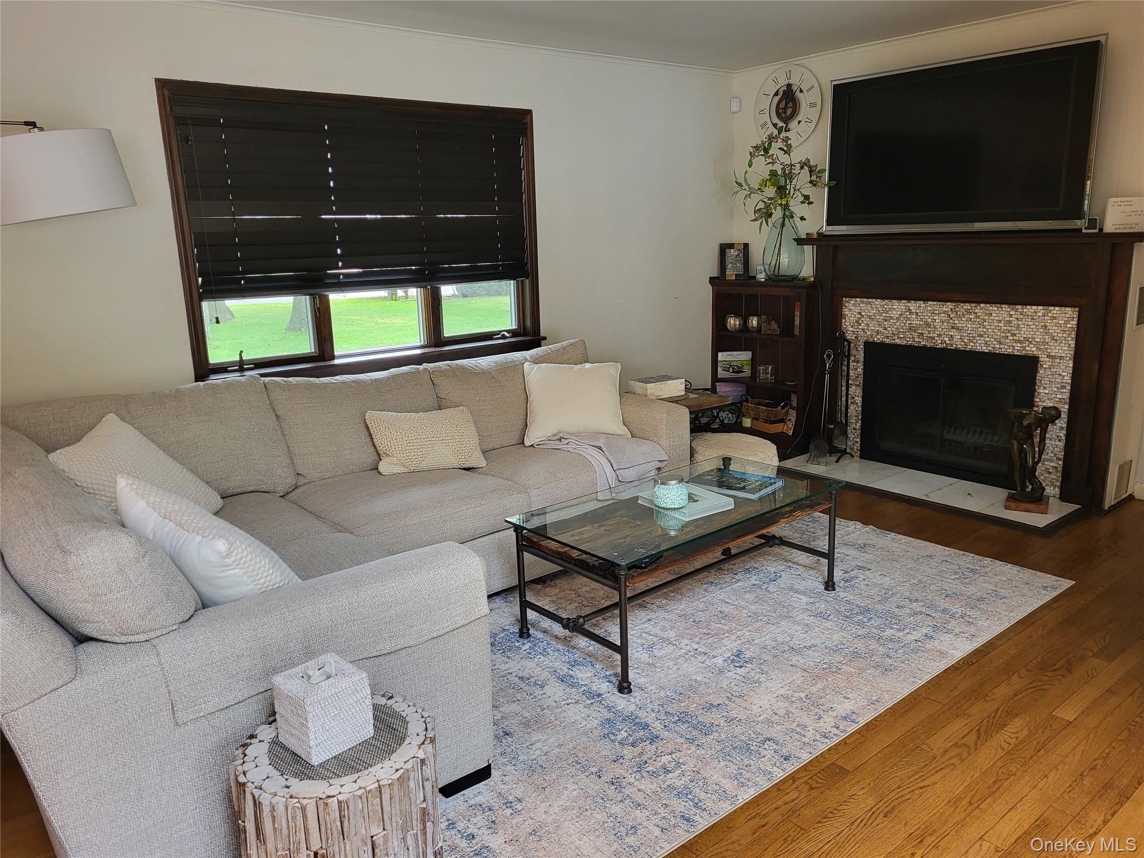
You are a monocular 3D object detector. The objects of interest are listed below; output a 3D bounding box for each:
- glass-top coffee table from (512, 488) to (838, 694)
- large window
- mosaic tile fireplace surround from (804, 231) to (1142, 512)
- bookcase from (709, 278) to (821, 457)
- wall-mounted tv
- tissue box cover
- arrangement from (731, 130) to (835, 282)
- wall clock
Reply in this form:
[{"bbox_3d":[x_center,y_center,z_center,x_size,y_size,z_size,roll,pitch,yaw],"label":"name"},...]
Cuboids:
[{"bbox_3d":[0.430,0.492,3.225,1.193,0.415,0.568,-12,16,-38],"label":"glass-top coffee table"},{"bbox_3d":[-0.961,-0.995,4.397,2.020,1.336,0.107,-12,16,-38],"label":"large window"},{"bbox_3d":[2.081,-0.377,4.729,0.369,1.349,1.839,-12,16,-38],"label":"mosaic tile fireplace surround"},{"bbox_3d":[1.309,-0.436,5.641,0.360,1.105,0.809,-12,16,-38],"label":"bookcase"},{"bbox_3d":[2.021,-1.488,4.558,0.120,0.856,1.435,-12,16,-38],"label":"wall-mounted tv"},{"bbox_3d":[-0.508,0.570,1.761,0.139,0.136,0.133,10,18,43],"label":"tissue box cover"},{"bbox_3d":[1.301,-1.398,5.357,0.480,0.933,0.630,-12,16,-38],"label":"arrangement"},{"bbox_3d":[1.400,-2.109,5.606,0.057,0.502,0.523,-12,16,-38],"label":"wall clock"}]

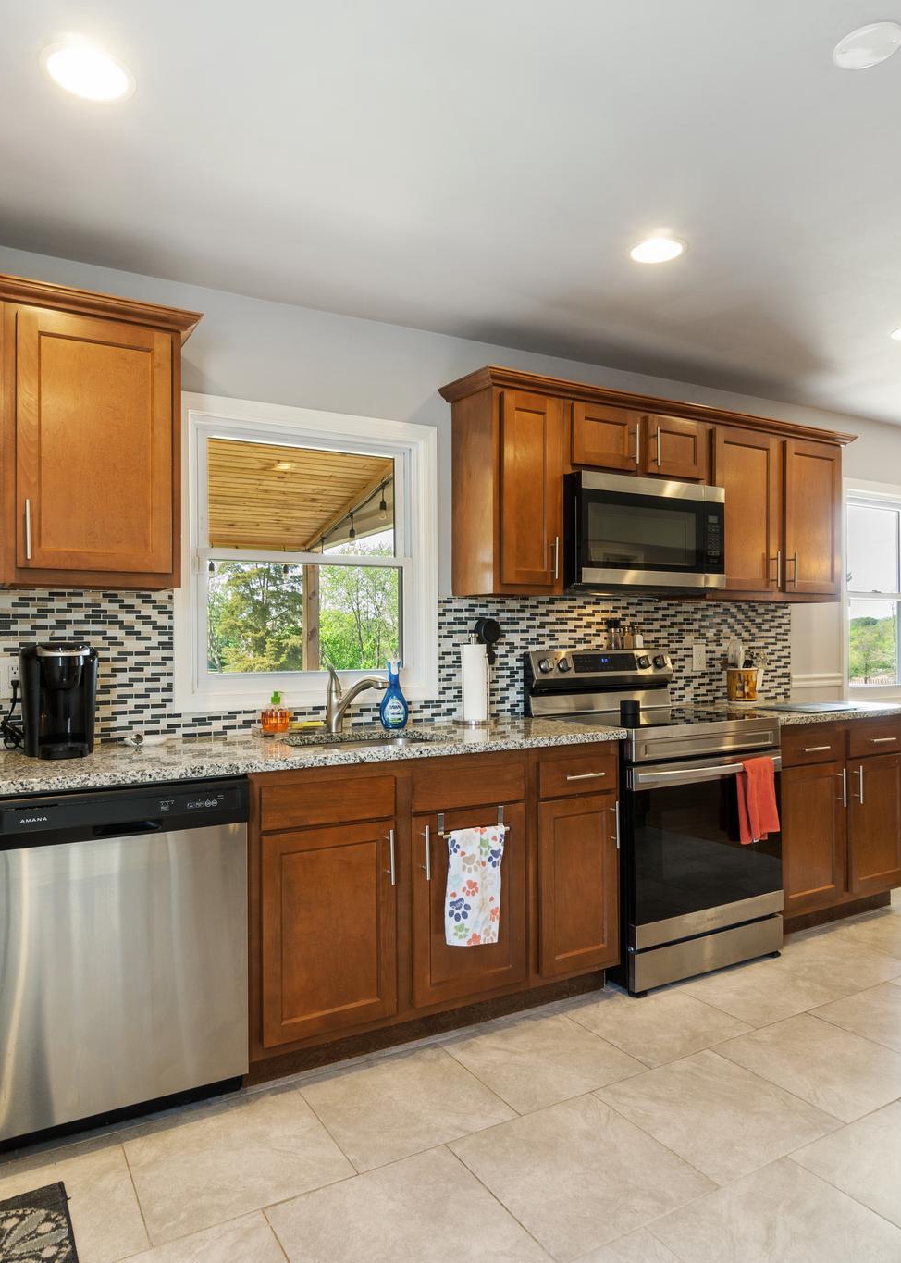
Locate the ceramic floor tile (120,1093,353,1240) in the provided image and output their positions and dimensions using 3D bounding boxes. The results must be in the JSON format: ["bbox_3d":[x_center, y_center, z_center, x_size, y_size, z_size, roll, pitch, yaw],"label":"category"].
[{"bbox_3d":[-0.519,1.264,1.902,0.448,0.012,0.440,0,-1,-30],"label":"ceramic floor tile"}]

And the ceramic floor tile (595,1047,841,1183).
[{"bbox_3d":[0.698,1.272,2.093,0.456,0.012,0.452,0,-1,-30],"label":"ceramic floor tile"}]

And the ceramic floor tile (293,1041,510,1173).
[{"bbox_3d":[-0.120,1.279,2.144,0.456,0.012,0.452,0,-1,-30],"label":"ceramic floor tile"}]

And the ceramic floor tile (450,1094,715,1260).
[{"bbox_3d":[0.301,1.271,1.870,0.456,0.012,0.452,0,-1,-30],"label":"ceramic floor tile"}]

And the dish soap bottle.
[{"bbox_3d":[-0.198,0.226,2.791,0.100,0.246,0.065,0,-1,-17],"label":"dish soap bottle"}]

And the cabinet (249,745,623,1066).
[{"bbox_3d":[-0.123,0.828,2.687,1.290,0.876,0.625,0,-1,-30],"label":"cabinet"}]

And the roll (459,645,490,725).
[{"bbox_3d":[0.089,0.199,2.969,0.107,0.285,0.107,-1,-1,0],"label":"roll"}]

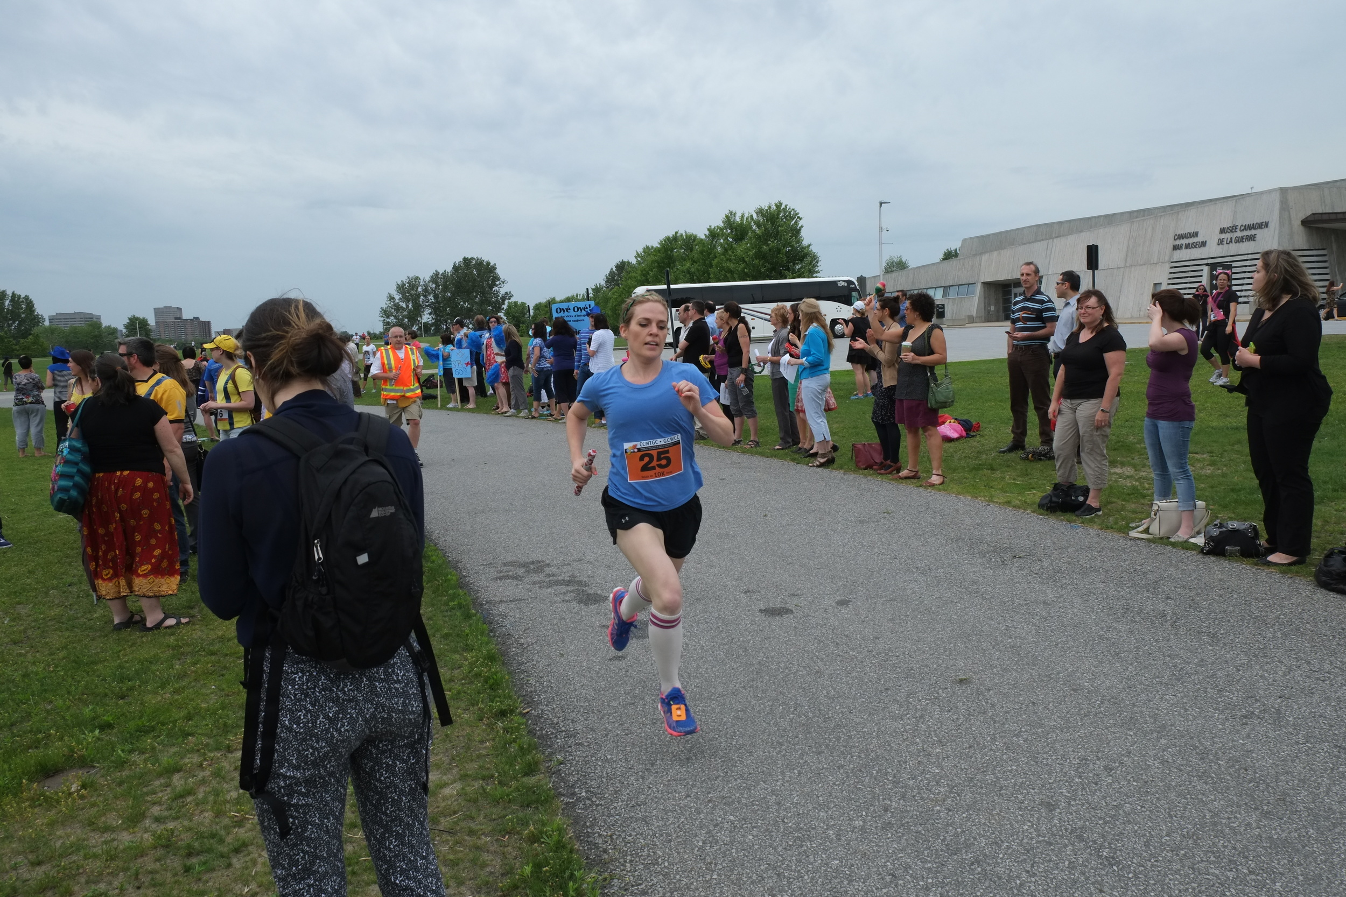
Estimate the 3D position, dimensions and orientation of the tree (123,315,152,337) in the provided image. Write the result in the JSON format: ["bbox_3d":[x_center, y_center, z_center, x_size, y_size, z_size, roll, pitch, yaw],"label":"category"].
[{"bbox_3d":[-116.773,-25.877,220.000,6.300,6.600,6.300,-3,7,0],"label":"tree"}]

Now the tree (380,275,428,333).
[{"bbox_3d":[-39.770,-21.235,150.000,7.500,9.300,7.500,-3,7,0],"label":"tree"}]

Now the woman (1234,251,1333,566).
[{"bbox_3d":[3.360,-0.209,5.547,0.480,1.720,0.480,0,7,16],"label":"woman"}]

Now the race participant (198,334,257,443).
[{"bbox_3d":[-4.030,-0.177,9.200,0.440,1.690,0.450,-9,9,-39],"label":"race participant"}]

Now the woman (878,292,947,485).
[{"bbox_3d":[2.118,-0.528,8.936,0.500,1.680,0.500,-6,8,-31],"label":"woman"}]

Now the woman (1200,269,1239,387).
[{"bbox_3d":[7.739,-1.712,14.300,0.380,1.670,0.480,-9,9,-41],"label":"woman"}]

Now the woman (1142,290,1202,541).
[{"bbox_3d":[3.411,-0.251,6.900,0.420,1.650,0.460,-5,7,-17],"label":"woman"}]

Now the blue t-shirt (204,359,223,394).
[{"bbox_3d":[-7.840,-1.188,17.300,0.450,0.640,0.330,3,9,37],"label":"blue t-shirt"}]

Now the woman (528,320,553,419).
[{"bbox_3d":[-2.271,-1.369,17.300,0.420,1.650,0.470,1,8,26],"label":"woman"}]

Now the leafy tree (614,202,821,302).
[{"bbox_3d":[3.631,-14.553,82.000,16.500,11.000,11.000,-2,7,0],"label":"leafy tree"}]

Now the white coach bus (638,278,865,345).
[{"bbox_3d":[4.552,-8.266,61.187,13.700,3.550,2.600,-2,7,4],"label":"white coach bus"}]

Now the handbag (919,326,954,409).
[{"bbox_3d":[2.214,-0.686,8.500,0.270,0.700,0.140,-5,7,-17],"label":"handbag"}]

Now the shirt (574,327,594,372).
[{"bbox_3d":[-1.235,-1.525,15.500,0.550,0.680,0.280,-2,7,3],"label":"shirt"}]

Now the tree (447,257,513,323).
[{"bbox_3d":[-25.878,-20.235,135.000,8.800,10.800,8.000,-2,7,0],"label":"tree"}]

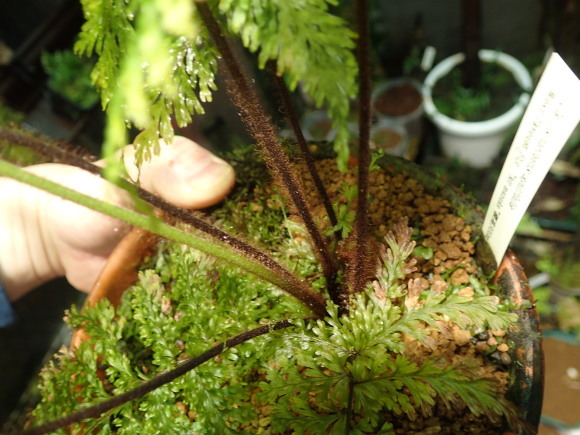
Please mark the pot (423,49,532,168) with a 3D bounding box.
[{"bbox_3d":[0.440,-0.237,1.204,0.225,0.211,0.225,5,63,19],"label":"pot"}]

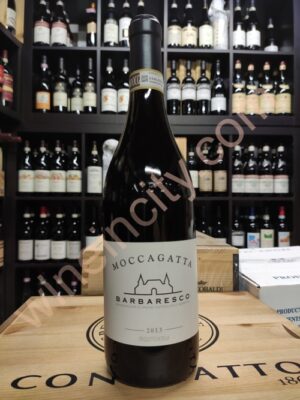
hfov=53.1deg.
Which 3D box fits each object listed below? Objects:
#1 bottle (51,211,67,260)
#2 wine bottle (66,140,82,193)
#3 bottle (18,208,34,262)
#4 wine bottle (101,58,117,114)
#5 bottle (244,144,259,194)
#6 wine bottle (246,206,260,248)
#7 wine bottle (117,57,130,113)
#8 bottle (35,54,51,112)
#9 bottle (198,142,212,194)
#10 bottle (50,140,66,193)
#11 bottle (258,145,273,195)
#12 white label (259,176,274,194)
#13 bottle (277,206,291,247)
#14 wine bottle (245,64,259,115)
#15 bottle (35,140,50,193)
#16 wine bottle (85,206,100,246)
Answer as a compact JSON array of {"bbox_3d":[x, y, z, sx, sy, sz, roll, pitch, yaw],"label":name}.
[{"bbox_3d":[-0.494,0.182,1.629,0.080,0.294,0.080,0,0,-2],"label":"bottle"},{"bbox_3d":[-0.402,-0.171,1.609,0.080,0.302,0.080,0,0,-2],"label":"wine bottle"},{"bbox_3d":[-0.656,0.186,1.602,0.080,0.293,0.080,0,0,-2],"label":"bottle"},{"bbox_3d":[-0.215,-0.603,1.611,0.082,0.300,0.082,0,0,-3],"label":"wine bottle"},{"bbox_3d":[0.564,-0.159,1.650,0.079,0.285,0.079,0,0,-3],"label":"bottle"},{"bbox_3d":[0.566,0.185,1.653,0.077,0.299,0.077,0,0,-2],"label":"wine bottle"},{"bbox_3d":[-0.132,-0.610,1.617,0.081,0.307,0.081,0,0,-2],"label":"wine bottle"},{"bbox_3d":[-0.574,-0.617,1.619,0.079,0.318,0.079,0,2,-3],"label":"bottle"},{"bbox_3d":[0.304,-0.167,1.656,0.076,0.299,0.076,0,0,-2],"label":"bottle"},{"bbox_3d":[-0.488,-0.164,1.598,0.081,0.296,0.081,0,0,-3],"label":"bottle"},{"bbox_3d":[0.640,-0.159,1.653,0.079,0.290,0.079,0,0,-2],"label":"bottle"},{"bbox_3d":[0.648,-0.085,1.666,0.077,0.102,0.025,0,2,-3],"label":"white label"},{"bbox_3d":[0.741,0.182,1.670,0.075,0.295,0.075,0,0,-3],"label":"bottle"},{"bbox_3d":[0.567,-0.610,1.677,0.080,0.300,0.080,0,0,-2],"label":"wine bottle"},{"bbox_3d":[-0.571,-0.170,1.603,0.080,0.302,0.080,0,0,-2],"label":"bottle"},{"bbox_3d":[-0.306,0.182,1.638,0.080,0.297,0.080,0,0,-2],"label":"wine bottle"}]

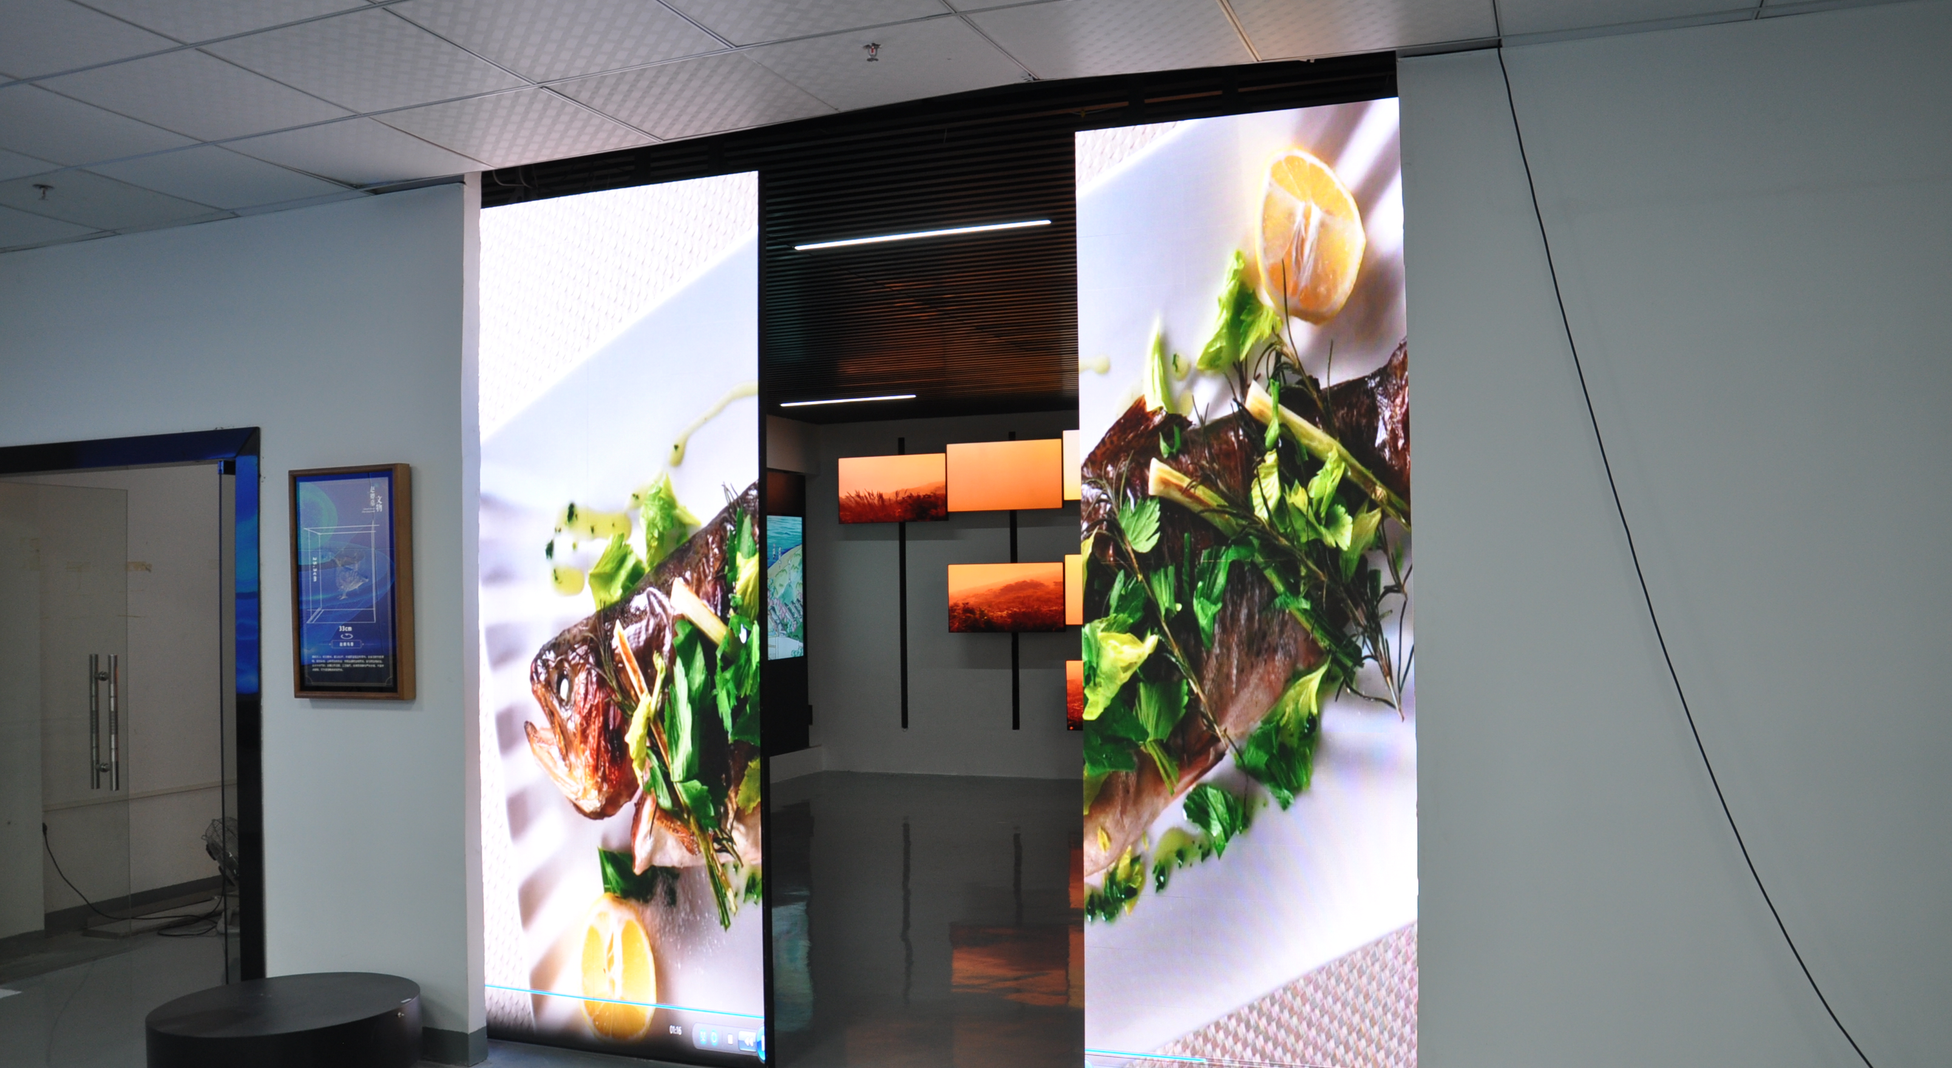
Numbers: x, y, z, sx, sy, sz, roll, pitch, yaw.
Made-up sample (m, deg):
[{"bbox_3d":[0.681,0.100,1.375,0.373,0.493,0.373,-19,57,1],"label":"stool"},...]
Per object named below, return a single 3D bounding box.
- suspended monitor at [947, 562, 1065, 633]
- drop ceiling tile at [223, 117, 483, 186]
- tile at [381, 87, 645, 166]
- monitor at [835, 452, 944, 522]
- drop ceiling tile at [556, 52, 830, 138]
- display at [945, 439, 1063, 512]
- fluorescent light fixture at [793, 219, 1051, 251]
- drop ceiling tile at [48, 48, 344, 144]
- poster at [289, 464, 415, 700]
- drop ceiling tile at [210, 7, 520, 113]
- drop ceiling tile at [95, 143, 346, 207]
[{"bbox_3d":[0.246,0.507,11.399,0.968,0.556,0.080,-1,-2,20],"label":"suspended monitor"},{"bbox_3d":[-1.889,-1.174,4.521,0.595,0.020,0.595,-1,-2,20],"label":"drop ceiling tile"},{"bbox_3d":[-1.355,-1.201,4.297,0.595,0.020,0.595,-1,-2,20],"label":"tile"},{"bbox_3d":[-0.658,-0.352,11.758,0.957,0.559,0.080,-1,-2,20],"label":"monitor"},{"bbox_3d":[-0.787,-1.225,4.088,0.595,0.020,0.595,-1,-2,20],"label":"drop ceiling tile"},{"bbox_3d":[0.222,-0.444,11.209,0.955,0.545,0.060,-1,-2,20],"label":"display"},{"bbox_3d":[-0.219,-1.159,5.672,1.074,0.050,0.060,-1,-2,20],"label":"fluorescent light fixture"},{"bbox_3d":[-2.087,-1.183,3.965,0.595,0.020,0.595,-1,-2,20],"label":"drop ceiling tile"},{"bbox_3d":[-2.090,0.166,4.897,0.467,0.775,0.060,-1,-2,20],"label":"poster"},{"bbox_3d":[-1.530,-1.194,3.695,0.585,0.020,0.585,-1,-2,20],"label":"drop ceiling tile"},{"bbox_3d":[-2.434,-1.164,4.740,0.595,0.020,0.595,-1,-2,20],"label":"drop ceiling tile"}]

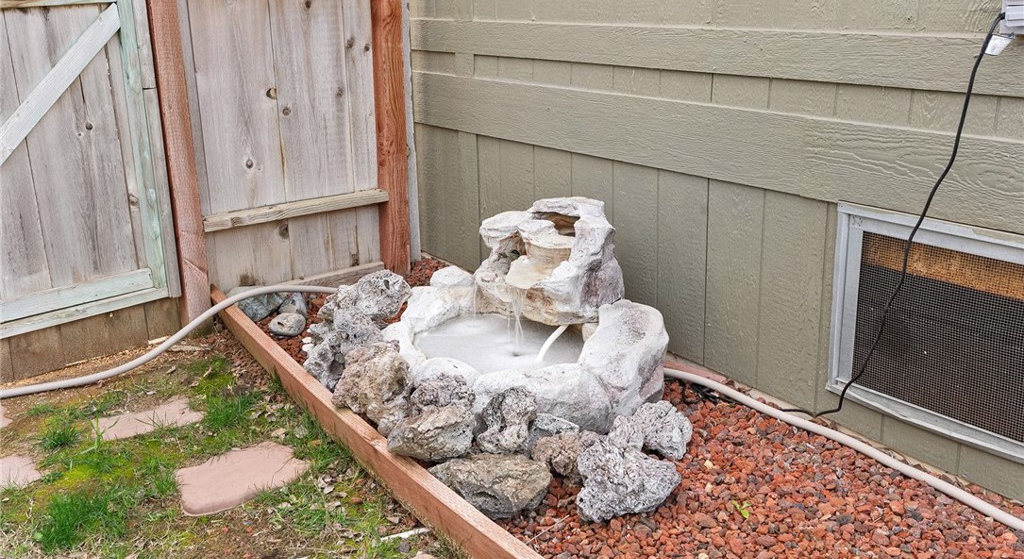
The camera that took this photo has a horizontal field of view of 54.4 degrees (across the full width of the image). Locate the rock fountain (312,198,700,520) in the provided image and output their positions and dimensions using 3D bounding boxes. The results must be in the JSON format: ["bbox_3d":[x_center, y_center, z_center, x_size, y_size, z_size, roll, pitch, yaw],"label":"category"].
[{"bbox_3d":[0.013,0.098,2.740,0.862,0.497,1.326,-14,21,-37],"label":"rock fountain"}]

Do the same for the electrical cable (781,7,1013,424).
[{"bbox_3d":[0.846,-0.089,2.337,0.094,1.028,0.481,-13,20,-34],"label":"electrical cable"}]

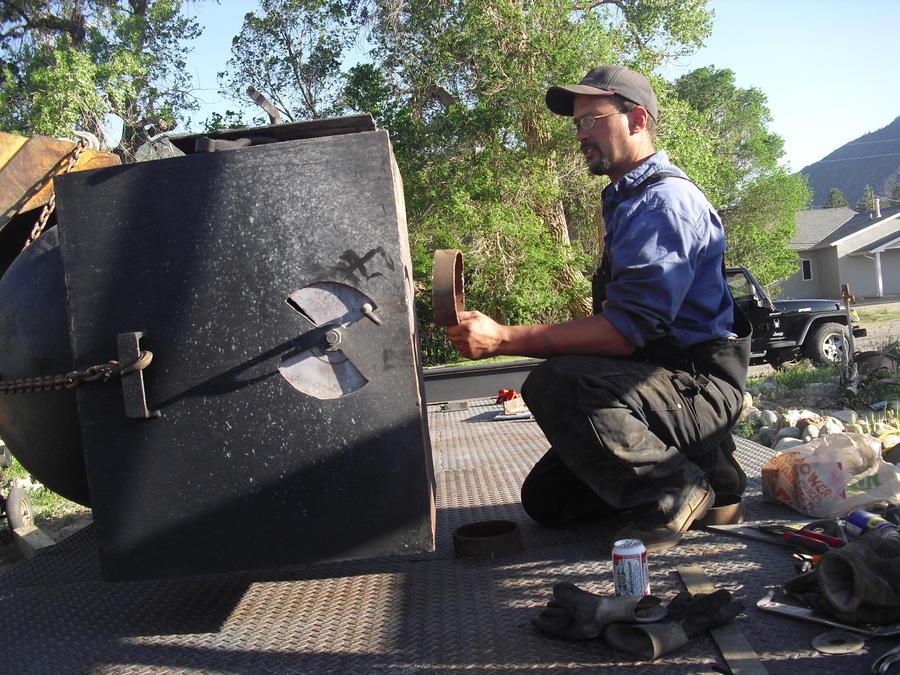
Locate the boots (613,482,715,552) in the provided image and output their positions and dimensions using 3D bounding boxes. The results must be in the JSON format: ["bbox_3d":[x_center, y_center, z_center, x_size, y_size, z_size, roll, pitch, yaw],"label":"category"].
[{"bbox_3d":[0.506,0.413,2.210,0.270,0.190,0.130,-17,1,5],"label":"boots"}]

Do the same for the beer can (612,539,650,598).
[{"bbox_3d":[0.355,0.463,1.828,0.066,0.122,0.066,-5,2,6],"label":"beer can"}]

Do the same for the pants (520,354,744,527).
[{"bbox_3d":[0.453,0.249,2.310,0.560,0.470,0.460,-5,2,5],"label":"pants"}]

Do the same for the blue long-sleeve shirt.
[{"bbox_3d":[0.532,-0.210,2.290,0.360,0.510,0.480,-5,2,5],"label":"blue long-sleeve shirt"}]

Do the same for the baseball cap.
[{"bbox_3d":[0.371,-0.592,2.280,0.265,0.145,0.180,-8,3,-15],"label":"baseball cap"}]

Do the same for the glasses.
[{"bbox_3d":[0.383,-0.542,2.291,0.135,0.042,0.140,-16,5,-14],"label":"glasses"}]

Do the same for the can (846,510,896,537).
[{"bbox_3d":[0.940,0.429,2.045,0.058,0.058,0.168,-6,2,-6],"label":"can"}]

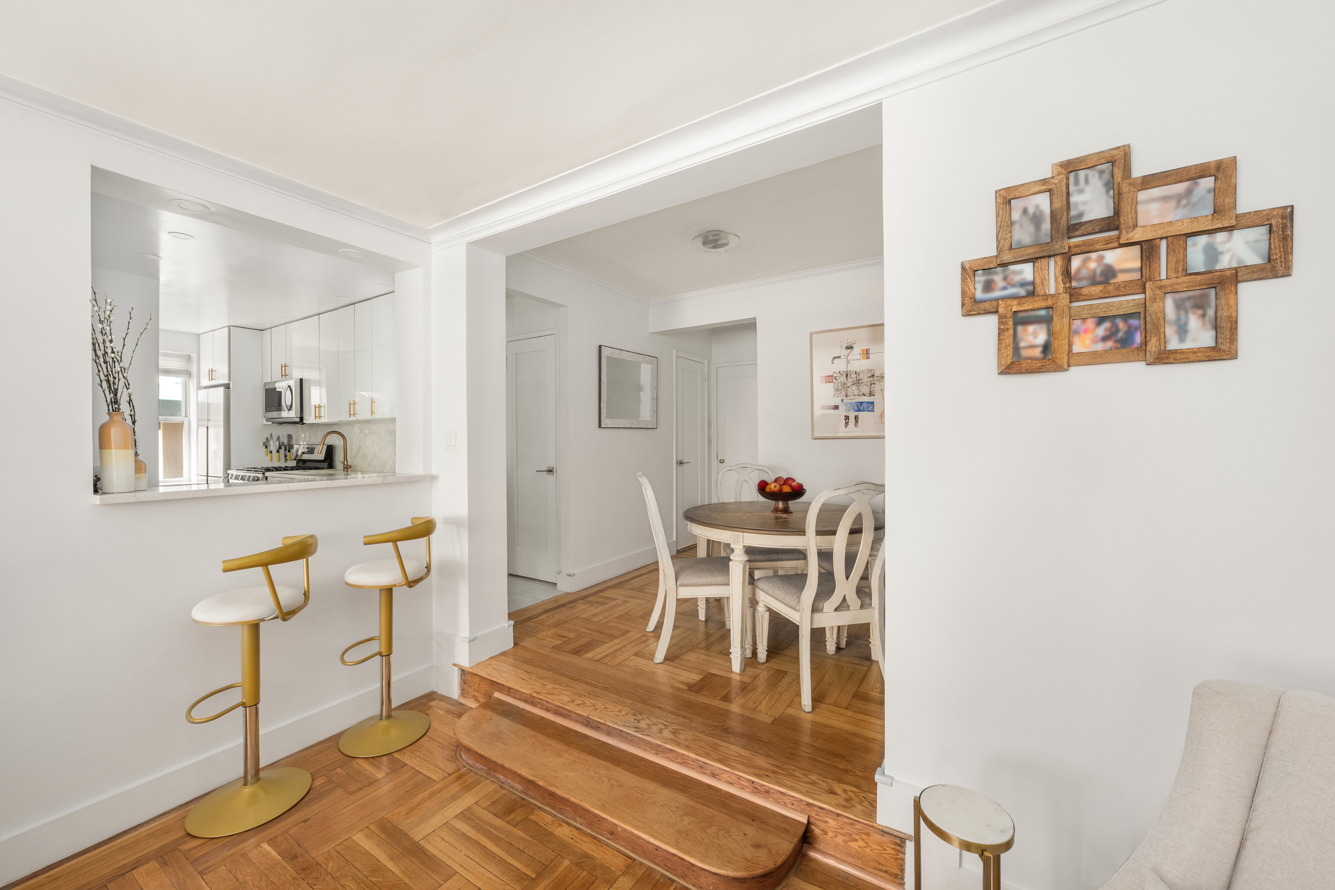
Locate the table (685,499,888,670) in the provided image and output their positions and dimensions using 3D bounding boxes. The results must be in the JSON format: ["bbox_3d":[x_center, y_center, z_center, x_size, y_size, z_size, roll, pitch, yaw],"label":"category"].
[{"bbox_3d":[0.678,0.792,3.135,1.190,0.760,1.360,0,0,-8],"label":"table"}]

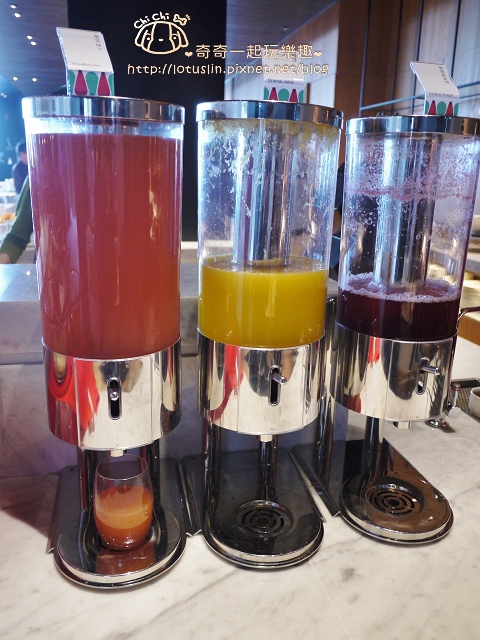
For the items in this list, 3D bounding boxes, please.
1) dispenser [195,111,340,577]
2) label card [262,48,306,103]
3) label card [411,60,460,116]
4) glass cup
[{"bbox_3d":[0.034,0.010,0.745,0.198,0.589,0.285,-2,18,-11],"label":"dispenser"},{"bbox_3d":[0.057,-0.322,0.691,0.053,0.079,0.051,0,17,-4],"label":"label card"},{"bbox_3d":[0.273,-0.320,0.728,0.053,0.081,0.047,-2,18,-13],"label":"label card"},{"bbox_3d":[-0.158,0.251,0.708,0.079,0.115,0.079,-2,18,-12],"label":"glass cup"}]

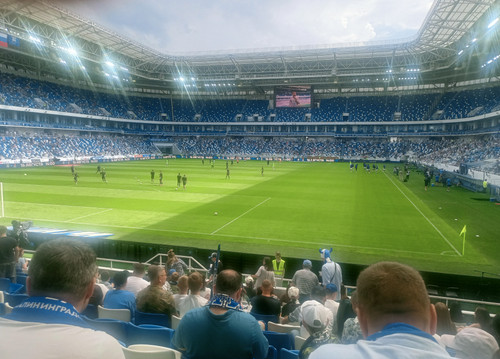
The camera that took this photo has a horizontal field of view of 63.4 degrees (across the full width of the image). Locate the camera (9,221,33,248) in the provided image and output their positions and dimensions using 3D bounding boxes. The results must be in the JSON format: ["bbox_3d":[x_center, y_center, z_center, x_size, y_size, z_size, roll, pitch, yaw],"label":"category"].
[{"bbox_3d":[-11.300,2.835,20.187,1.000,1.500,0.850,-2,6,-26],"label":"camera"}]

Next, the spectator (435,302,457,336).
[{"bbox_3d":[2.276,1.998,4.917,0.470,1.240,0.750,3,6,15],"label":"spectator"}]

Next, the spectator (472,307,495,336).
[{"bbox_3d":[2.939,2.174,5.261,0.480,1.170,0.700,3,5,15],"label":"spectator"}]

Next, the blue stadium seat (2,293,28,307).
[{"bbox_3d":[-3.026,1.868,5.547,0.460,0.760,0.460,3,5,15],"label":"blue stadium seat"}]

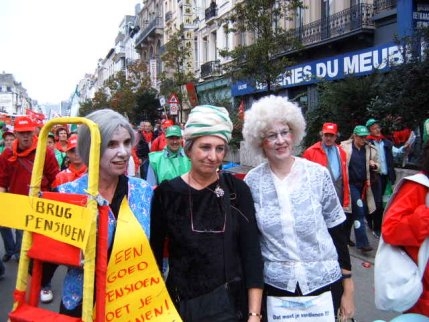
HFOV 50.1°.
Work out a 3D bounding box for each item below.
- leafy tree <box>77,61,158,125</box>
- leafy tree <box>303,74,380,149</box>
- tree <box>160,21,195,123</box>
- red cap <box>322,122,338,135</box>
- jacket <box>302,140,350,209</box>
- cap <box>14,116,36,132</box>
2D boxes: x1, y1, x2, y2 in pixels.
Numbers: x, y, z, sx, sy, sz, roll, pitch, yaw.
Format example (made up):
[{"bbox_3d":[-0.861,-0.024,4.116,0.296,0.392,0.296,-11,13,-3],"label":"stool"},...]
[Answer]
[{"bbox_3d":[-7.325,-4.616,35.000,6.000,6.400,5.000,-1,5,-12],"label":"leafy tree"},{"bbox_3d":[2.492,-0.932,9.000,1.600,1.600,1.500,1,5,16],"label":"leafy tree"},{"bbox_3d":[-1.884,-3.689,24.000,2.100,6.600,2.100,0,5,0],"label":"tree"},{"bbox_3d":[1.429,-0.400,5.650,0.190,0.140,0.260,1,5,9],"label":"red cap"},{"bbox_3d":[1.386,0.174,5.700,0.540,0.820,0.330,-1,5,-12],"label":"jacket"},{"bbox_3d":[-1.772,-0.342,4.300,0.190,0.140,0.260,-2,5,-25],"label":"cap"}]

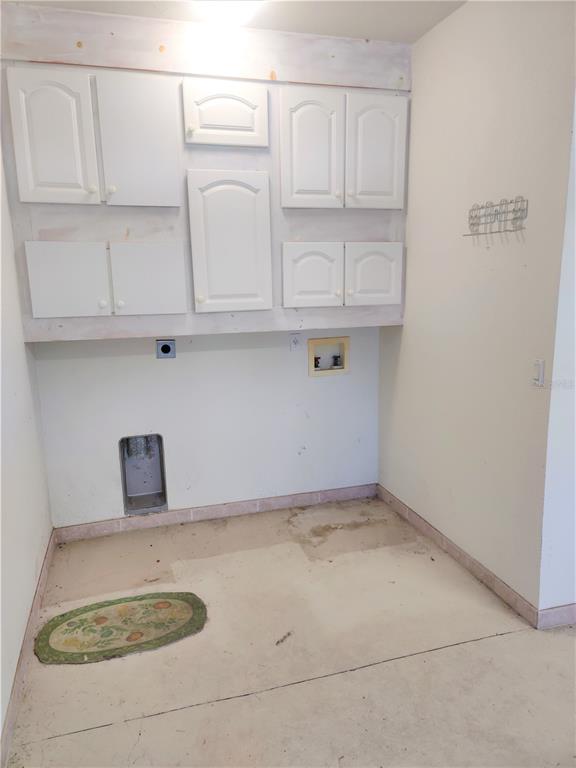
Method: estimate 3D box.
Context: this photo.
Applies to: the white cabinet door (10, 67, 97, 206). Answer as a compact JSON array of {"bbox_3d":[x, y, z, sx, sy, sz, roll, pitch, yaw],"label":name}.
[{"bbox_3d":[-1.075,-1.131,2.666,0.349,0.574,0.025,-4,11,-16],"label":"white cabinet door"}]

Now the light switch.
[{"bbox_3d":[1.045,-0.044,2.398,0.013,0.115,0.072,-4,11,-16],"label":"light switch"}]

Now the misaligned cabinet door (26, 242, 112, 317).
[{"bbox_3d":[-1.053,-0.503,2.789,0.362,0.356,0.025,-4,11,-16],"label":"misaligned cabinet door"}]

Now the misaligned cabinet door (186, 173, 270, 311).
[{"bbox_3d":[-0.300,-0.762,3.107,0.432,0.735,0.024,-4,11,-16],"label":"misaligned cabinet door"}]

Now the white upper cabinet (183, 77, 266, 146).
[{"bbox_3d":[-0.345,-1.422,3.115,0.434,0.310,0.300,-4,11,-16],"label":"white upper cabinet"}]

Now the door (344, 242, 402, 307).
[{"bbox_3d":[0.478,-0.615,3.233,0.345,0.344,0.025,-4,11,-16],"label":"door"}]

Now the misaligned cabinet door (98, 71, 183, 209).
[{"bbox_3d":[-0.712,-1.155,2.771,0.358,0.576,0.025,-4,11,-16],"label":"misaligned cabinet door"}]

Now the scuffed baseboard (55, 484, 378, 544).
[{"bbox_3d":[-0.377,0.827,3.723,2.100,0.105,0.014,-4,11,-16],"label":"scuffed baseboard"}]

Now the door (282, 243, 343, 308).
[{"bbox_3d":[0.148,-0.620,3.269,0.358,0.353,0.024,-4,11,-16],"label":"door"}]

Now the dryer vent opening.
[{"bbox_3d":[-0.897,0.546,3.579,0.260,0.484,0.110,-4,11,-16],"label":"dryer vent opening"}]

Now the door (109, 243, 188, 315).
[{"bbox_3d":[-0.692,-0.525,2.894,0.361,0.354,0.025,-4,11,-16],"label":"door"}]

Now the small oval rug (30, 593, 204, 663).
[{"bbox_3d":[-0.744,1.090,2.624,0.749,0.010,0.470,-4,11,-16],"label":"small oval rug"}]

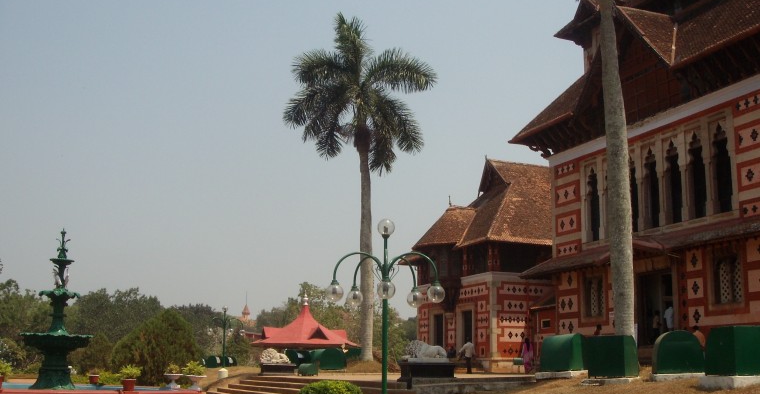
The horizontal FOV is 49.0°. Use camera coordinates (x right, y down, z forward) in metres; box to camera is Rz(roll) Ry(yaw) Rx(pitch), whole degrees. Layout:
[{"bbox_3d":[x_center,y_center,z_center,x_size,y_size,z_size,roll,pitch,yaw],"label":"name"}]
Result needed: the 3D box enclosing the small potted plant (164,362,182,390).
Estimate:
[{"bbox_3d":[-6.406,5.559,25.882,0.610,0.834,0.600,0,-11,0],"label":"small potted plant"}]

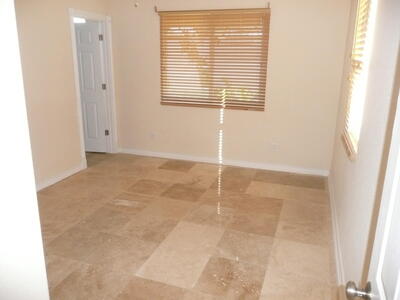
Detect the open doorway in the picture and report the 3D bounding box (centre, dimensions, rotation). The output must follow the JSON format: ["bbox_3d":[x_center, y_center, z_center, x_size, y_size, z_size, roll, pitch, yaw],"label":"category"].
[{"bbox_3d":[-1.560,-0.860,4.785,0.150,2.130,0.890,6,17,18],"label":"open doorway"}]

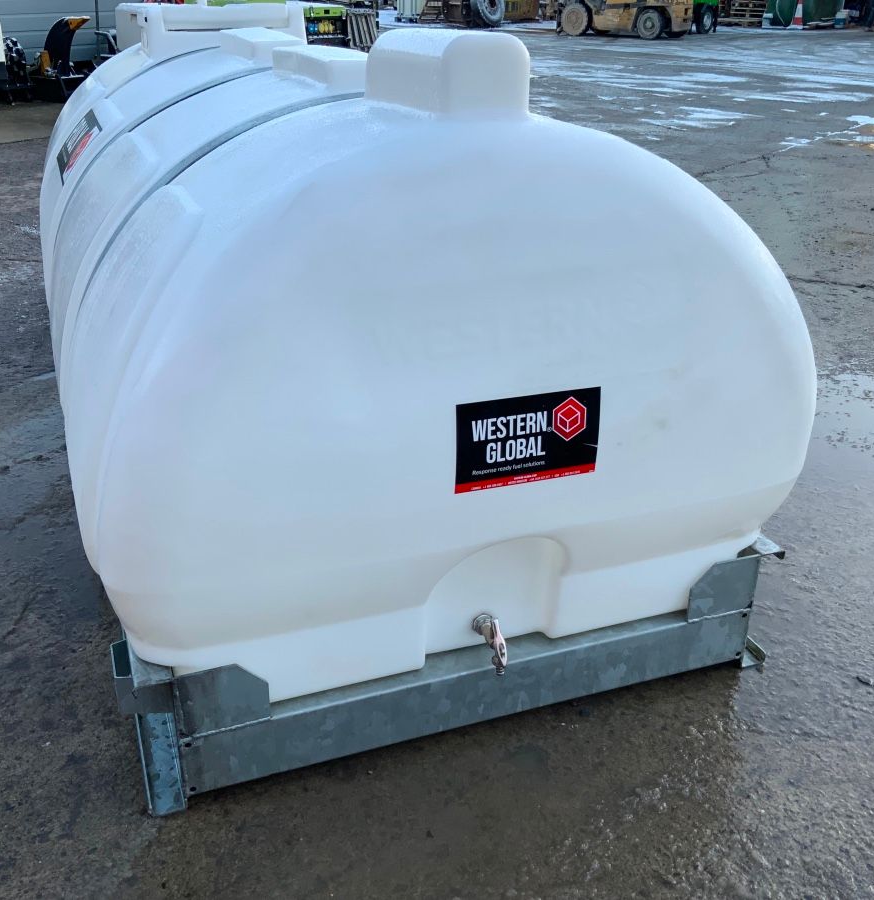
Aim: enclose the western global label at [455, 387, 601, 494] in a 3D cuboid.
[{"bbox_3d":[0.185,-0.019,2.025,0.316,0.192,0.010,-8,26,-19],"label":"western global label"}]

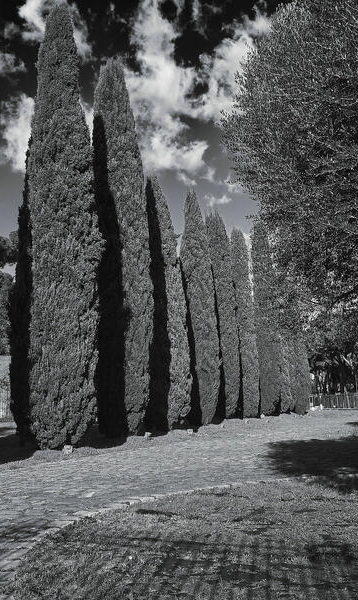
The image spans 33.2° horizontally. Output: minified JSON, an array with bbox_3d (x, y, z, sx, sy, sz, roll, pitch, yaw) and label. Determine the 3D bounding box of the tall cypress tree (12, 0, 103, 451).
[{"bbox_3d":[-3.769,-2.703,18.546,2.720,14.030,2.720,-1,-9,0],"label":"tall cypress tree"}]

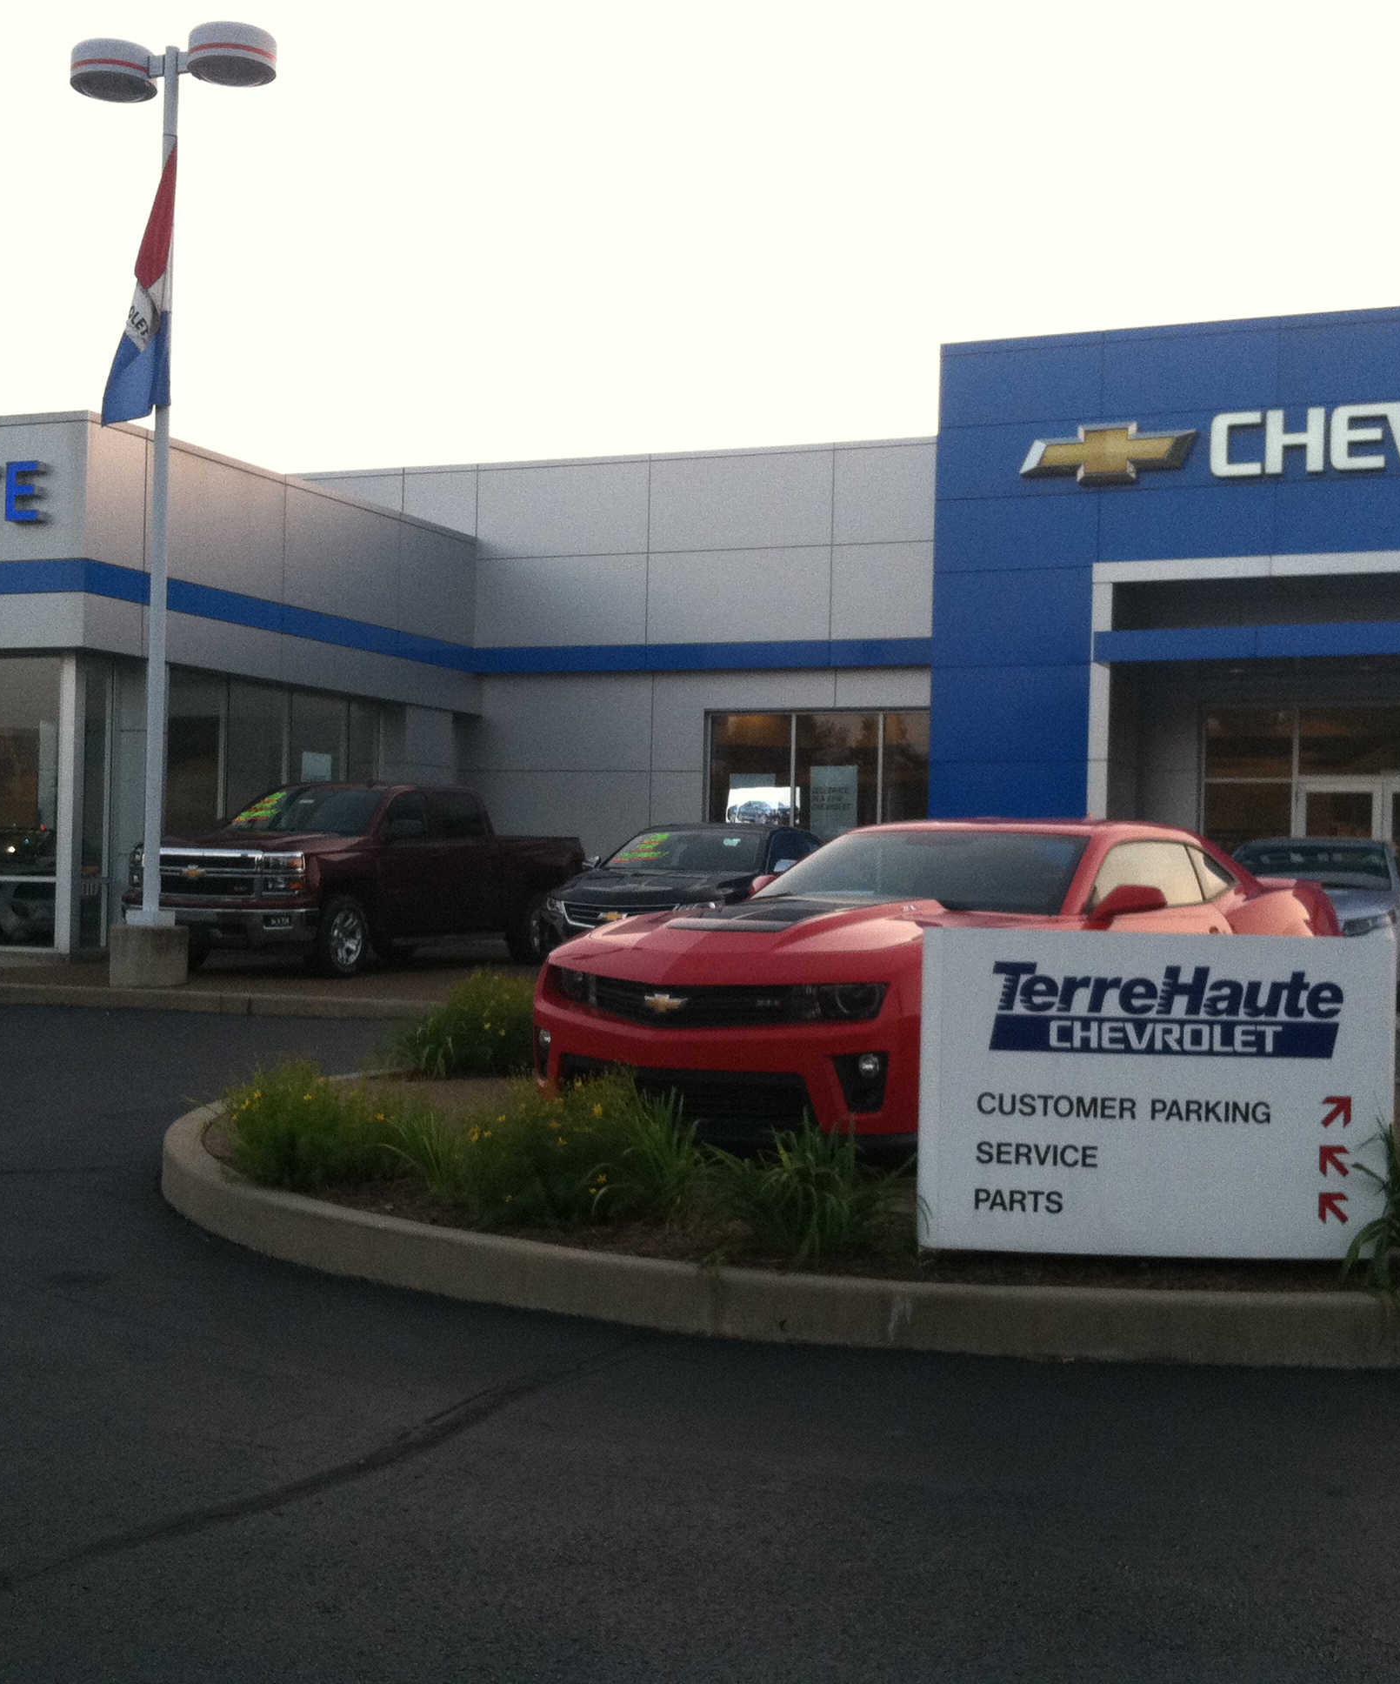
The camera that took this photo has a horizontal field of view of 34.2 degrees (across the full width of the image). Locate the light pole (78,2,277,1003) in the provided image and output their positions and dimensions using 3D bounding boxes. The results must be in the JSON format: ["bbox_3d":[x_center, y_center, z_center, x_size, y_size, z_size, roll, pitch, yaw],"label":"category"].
[{"bbox_3d":[-4.474,-2.755,18.914,1.880,7.880,0.700,1,-1,23],"label":"light pole"}]

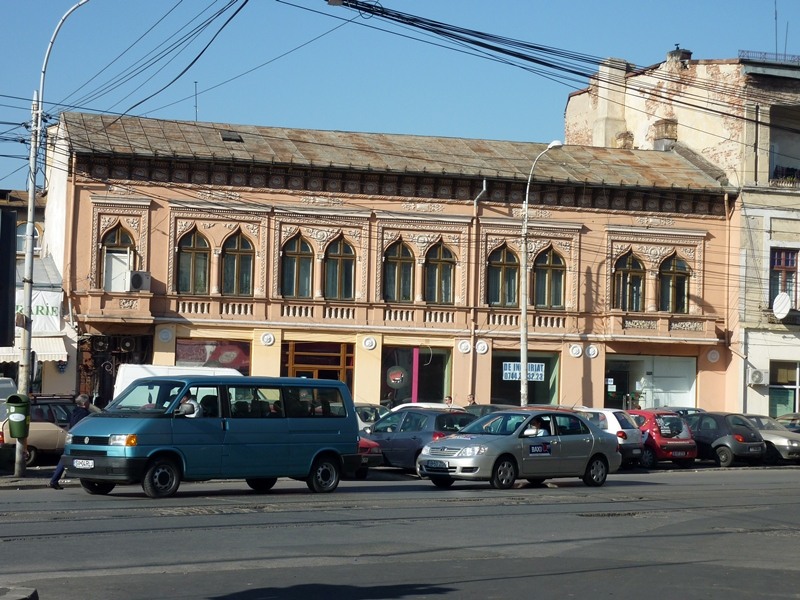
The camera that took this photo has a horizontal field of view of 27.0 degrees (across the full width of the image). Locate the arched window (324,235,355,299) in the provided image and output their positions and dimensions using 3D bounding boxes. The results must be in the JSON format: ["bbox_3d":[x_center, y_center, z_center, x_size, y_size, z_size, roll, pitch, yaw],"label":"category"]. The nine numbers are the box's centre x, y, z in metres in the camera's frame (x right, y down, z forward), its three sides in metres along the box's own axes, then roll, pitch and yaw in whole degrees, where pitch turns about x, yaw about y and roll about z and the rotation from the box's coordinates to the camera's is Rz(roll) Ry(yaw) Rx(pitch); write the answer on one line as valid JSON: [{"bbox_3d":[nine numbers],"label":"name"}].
[{"bbox_3d":[-1.803,-0.939,49.592,0.873,1.880,0.250,2,-3,-14],"label":"arched window"}]

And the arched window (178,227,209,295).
[{"bbox_3d":[-6.052,-1.123,48.534,0.892,1.898,0.250,2,-3,-14],"label":"arched window"}]

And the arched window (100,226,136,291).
[{"bbox_3d":[-8.151,-1.197,48.010,0.929,1.935,0.250,2,-3,-14],"label":"arched window"}]

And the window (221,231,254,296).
[{"bbox_3d":[-4.677,-1.079,47.892,0.991,1.960,0.300,3,-3,-16],"label":"window"}]

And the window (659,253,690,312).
[{"bbox_3d":[8.609,-0.517,52.187,1.039,1.792,0.250,2,-3,-14],"label":"window"}]

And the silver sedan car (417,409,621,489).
[{"bbox_3d":[2.318,2.827,31.888,4.410,1.470,1.710,5,-4,-43],"label":"silver sedan car"}]

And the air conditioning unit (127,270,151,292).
[{"bbox_3d":[-7.215,-0.511,46.000,0.320,0.550,0.800,-1,-4,33],"label":"air conditioning unit"}]

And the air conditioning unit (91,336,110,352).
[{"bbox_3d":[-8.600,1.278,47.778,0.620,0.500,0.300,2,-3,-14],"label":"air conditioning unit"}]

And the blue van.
[{"bbox_3d":[-3.004,2.183,27.274,5.060,1.940,1.840,5,-4,-44],"label":"blue van"}]

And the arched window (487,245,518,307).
[{"bbox_3d":[3.122,-0.739,50.201,1.025,1.934,0.300,3,-3,-16],"label":"arched window"}]

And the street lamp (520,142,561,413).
[{"bbox_3d":[4.020,-0.050,47.143,1.250,8.926,0.300,-1,-4,38],"label":"street lamp"}]

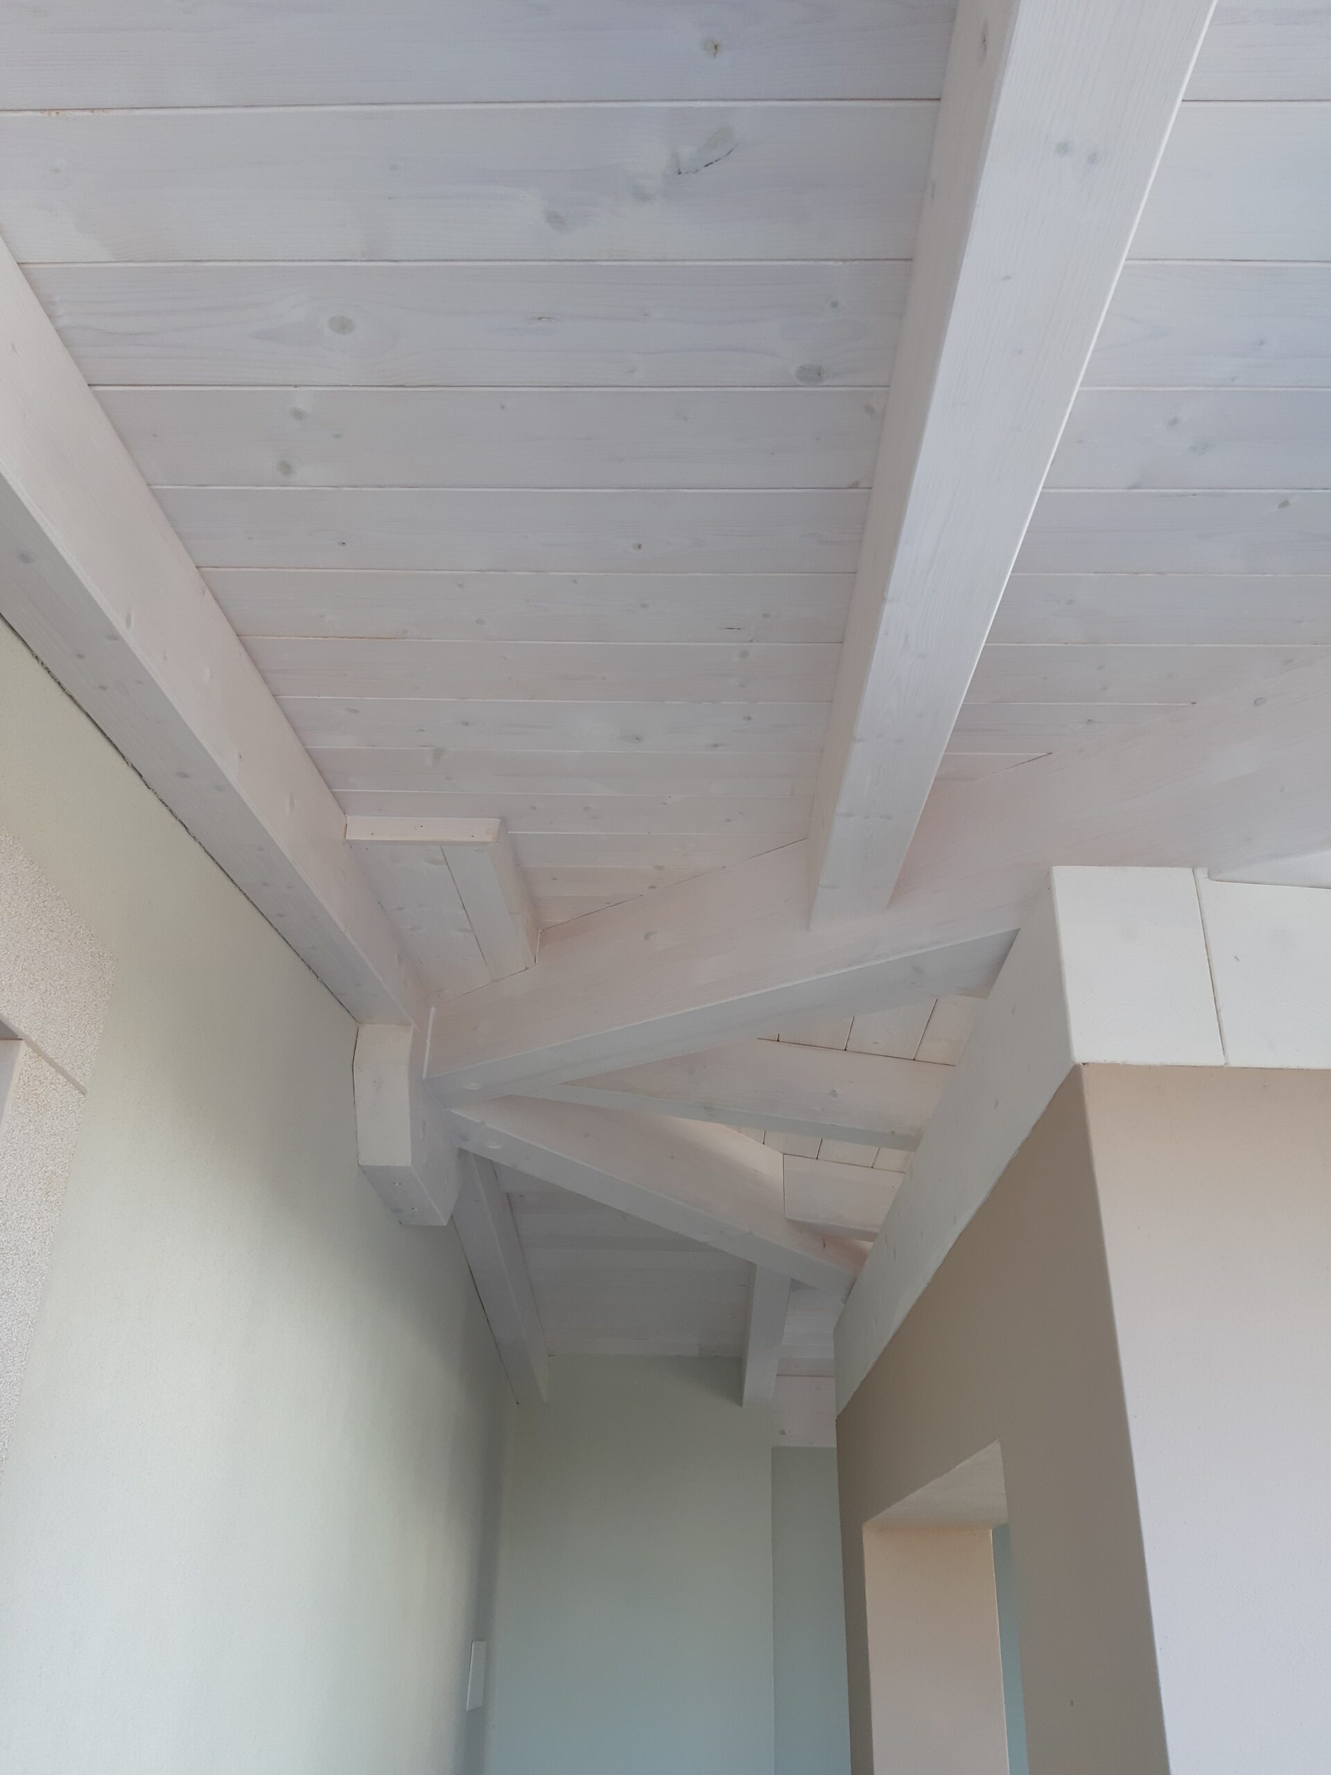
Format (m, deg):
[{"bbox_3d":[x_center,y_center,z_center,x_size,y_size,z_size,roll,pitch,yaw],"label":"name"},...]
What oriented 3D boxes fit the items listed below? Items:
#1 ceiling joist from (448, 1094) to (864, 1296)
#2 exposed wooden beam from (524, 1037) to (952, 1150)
[{"bbox_3d":[0.036,0.713,3.467,1.484,0.238,0.176,30,-39,-34],"label":"ceiling joist"},{"bbox_3d":[0.127,0.412,2.959,0.914,0.165,0.100,7,-28,5],"label":"exposed wooden beam"}]

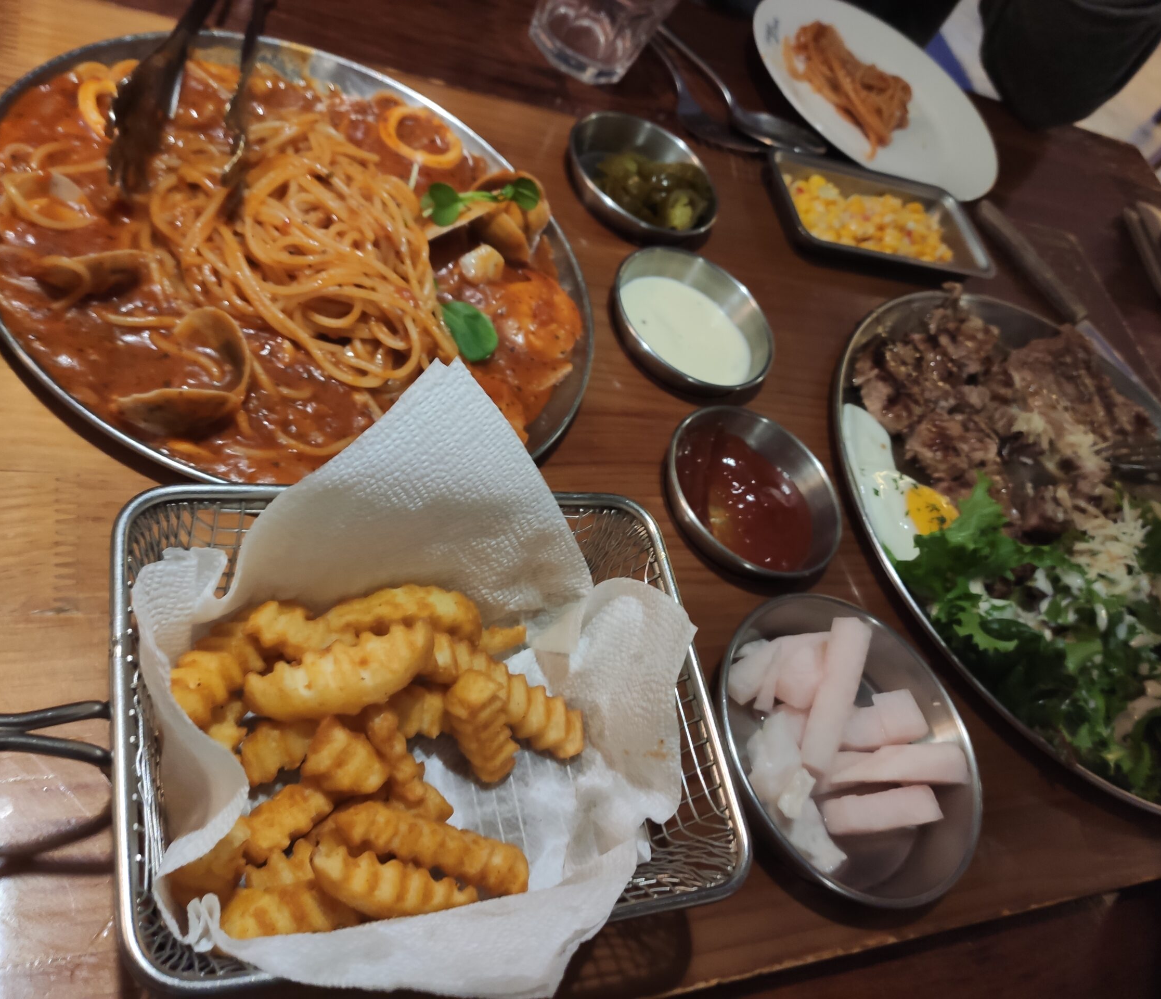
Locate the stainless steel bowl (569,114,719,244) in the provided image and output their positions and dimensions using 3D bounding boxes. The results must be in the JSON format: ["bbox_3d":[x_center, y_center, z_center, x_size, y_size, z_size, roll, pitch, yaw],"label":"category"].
[{"bbox_3d":[0.029,-0.164,0.533,0.086,0.029,0.086,14,54,-20],"label":"stainless steel bowl"}]

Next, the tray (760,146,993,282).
[{"bbox_3d":[0.185,-0.170,0.627,0.161,0.023,0.081,3,58,-27],"label":"tray"}]

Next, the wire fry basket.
[{"bbox_3d":[-0.050,0.072,0.311,0.173,0.063,0.136,1,59,-28],"label":"wire fry basket"}]

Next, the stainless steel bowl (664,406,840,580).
[{"bbox_3d":[0.071,0.003,0.445,0.086,0.029,0.086,14,54,-20],"label":"stainless steel bowl"}]

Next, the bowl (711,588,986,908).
[{"bbox_3d":[0.095,0.099,0.389,0.117,0.037,0.117,14,54,-20],"label":"bowl"}]

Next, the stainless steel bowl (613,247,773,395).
[{"bbox_3d":[0.050,-0.080,0.489,0.086,0.029,0.086,14,54,-20],"label":"stainless steel bowl"}]

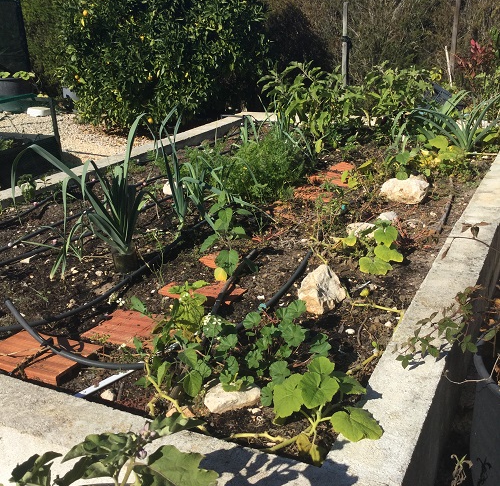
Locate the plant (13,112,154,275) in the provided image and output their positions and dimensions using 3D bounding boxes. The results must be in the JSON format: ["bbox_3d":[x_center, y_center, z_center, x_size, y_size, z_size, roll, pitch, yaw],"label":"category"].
[{"bbox_3d":[-0.720,-0.187,2.644,0.600,0.720,0.450,-2,21,0],"label":"plant"}]

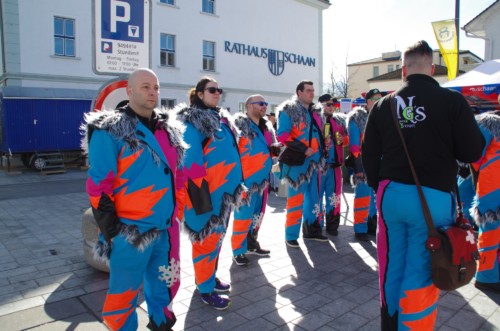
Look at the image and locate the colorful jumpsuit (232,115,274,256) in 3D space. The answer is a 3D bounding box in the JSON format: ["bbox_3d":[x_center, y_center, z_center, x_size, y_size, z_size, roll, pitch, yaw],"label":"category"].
[{"bbox_3d":[0.021,0.194,3.885,0.420,1.435,0.550,3,7,36],"label":"colorful jumpsuit"}]

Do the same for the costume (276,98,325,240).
[{"bbox_3d":[0.594,0.050,4.402,0.420,1.610,0.570,4,7,43],"label":"costume"}]

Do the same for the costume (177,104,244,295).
[{"bbox_3d":[-0.310,0.268,2.973,0.400,1.489,0.550,2,6,28],"label":"costume"}]

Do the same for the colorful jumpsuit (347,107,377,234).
[{"bbox_3d":[1.463,0.051,4.620,0.560,1.543,0.400,-5,7,-36],"label":"colorful jumpsuit"}]

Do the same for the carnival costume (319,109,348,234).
[{"bbox_3d":[1.030,0.074,4.756,0.560,1.482,0.380,-2,6,-18],"label":"carnival costume"}]

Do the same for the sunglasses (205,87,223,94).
[{"bbox_3d":[-0.296,-0.576,2.874,0.140,0.050,0.145,4,7,40],"label":"sunglasses"}]

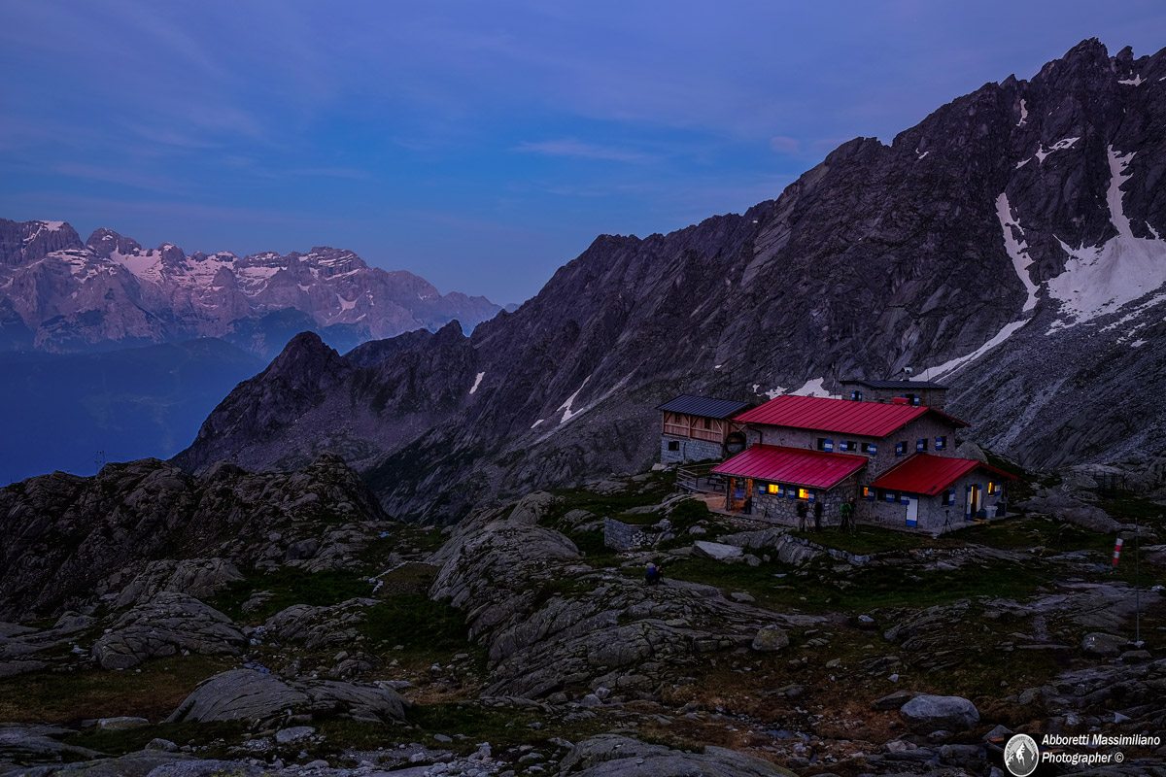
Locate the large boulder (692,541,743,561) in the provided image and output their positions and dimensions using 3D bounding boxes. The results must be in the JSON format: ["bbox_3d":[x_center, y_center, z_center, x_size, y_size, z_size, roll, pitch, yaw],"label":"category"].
[{"bbox_3d":[7.717,9.249,65.000,2.800,1.050,1.700,0,5,7],"label":"large boulder"}]

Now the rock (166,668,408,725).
[{"bbox_3d":[-10.441,10.629,40.000,8.200,1.350,3.500,-2,5,-15],"label":"rock"}]

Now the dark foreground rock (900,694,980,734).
[{"bbox_3d":[11.624,10.490,37.000,2.500,1.050,1.550,1,5,17],"label":"dark foreground rock"}]

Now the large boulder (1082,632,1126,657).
[{"bbox_3d":[21.155,10.311,46.000,1.650,0.850,1.150,2,5,25],"label":"large boulder"}]

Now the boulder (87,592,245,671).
[{"bbox_3d":[-18.139,10.290,49.500,6.400,2.400,5.200,-2,5,-20],"label":"boulder"}]

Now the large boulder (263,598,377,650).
[{"bbox_3d":[-11.941,10.451,51.500,5.100,1.500,4.500,-2,5,-13],"label":"large boulder"}]

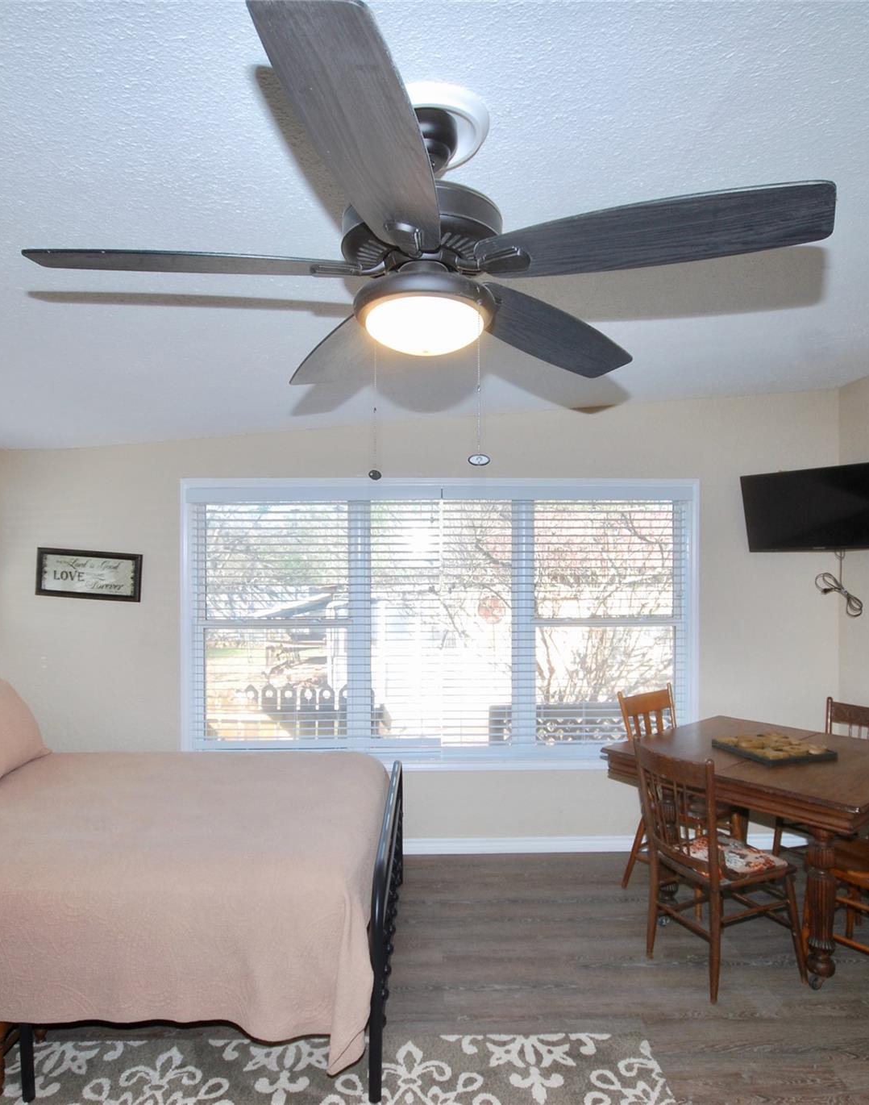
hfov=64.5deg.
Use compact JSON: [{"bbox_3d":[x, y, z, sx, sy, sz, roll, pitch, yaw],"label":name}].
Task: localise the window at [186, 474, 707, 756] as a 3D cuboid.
[{"bbox_3d":[0.031,0.388,3.926,2.839,1.512,0.070,0,-1,-2],"label":"window"}]

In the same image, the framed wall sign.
[{"bbox_3d":[-1.926,0.126,3.841,0.579,0.263,0.025,4,-1,-2],"label":"framed wall sign"}]

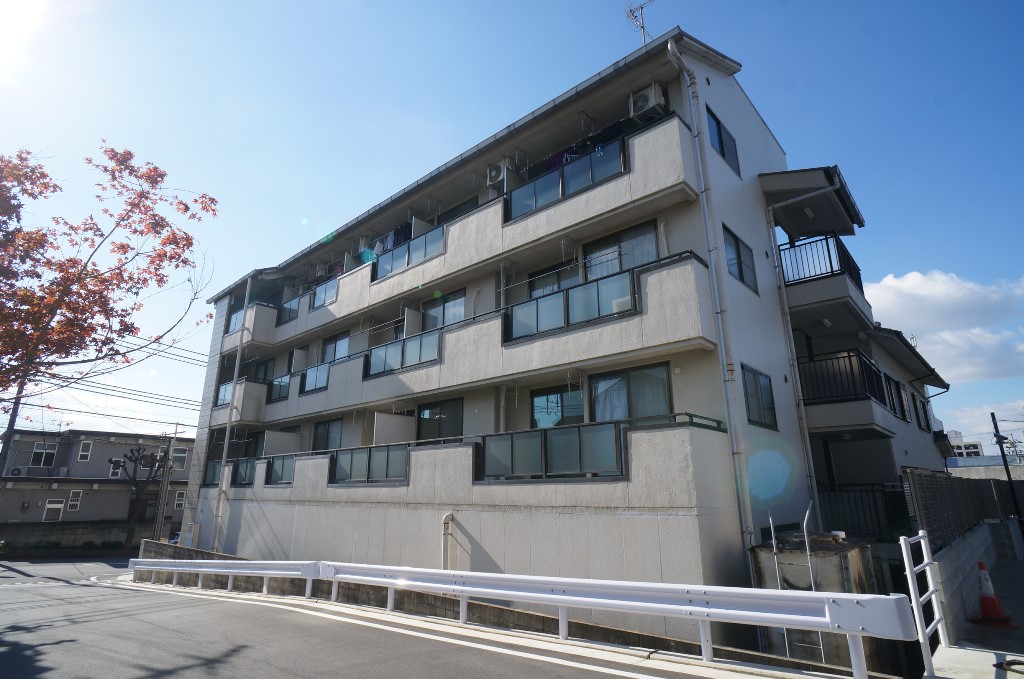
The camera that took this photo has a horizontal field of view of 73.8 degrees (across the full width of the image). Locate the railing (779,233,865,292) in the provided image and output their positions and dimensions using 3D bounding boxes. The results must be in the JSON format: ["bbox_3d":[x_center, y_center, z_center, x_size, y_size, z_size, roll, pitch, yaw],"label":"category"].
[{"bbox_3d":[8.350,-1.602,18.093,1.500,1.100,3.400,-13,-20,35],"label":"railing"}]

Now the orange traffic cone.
[{"bbox_3d":[5.898,3.134,8.454,0.400,0.700,0.400,-11,-19,30],"label":"orange traffic cone"}]

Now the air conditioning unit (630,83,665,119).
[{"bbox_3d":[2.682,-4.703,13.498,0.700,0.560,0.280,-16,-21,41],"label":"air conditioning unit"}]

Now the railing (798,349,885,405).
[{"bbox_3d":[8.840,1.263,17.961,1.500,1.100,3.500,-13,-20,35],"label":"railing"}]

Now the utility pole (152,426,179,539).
[{"bbox_3d":[-18.304,7.871,36.000,0.500,6.800,0.500,6,-18,-25],"label":"utility pole"}]

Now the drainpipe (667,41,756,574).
[{"bbox_3d":[3.569,-0.479,11.822,0.220,9.900,1.100,-13,-20,35],"label":"drainpipe"}]

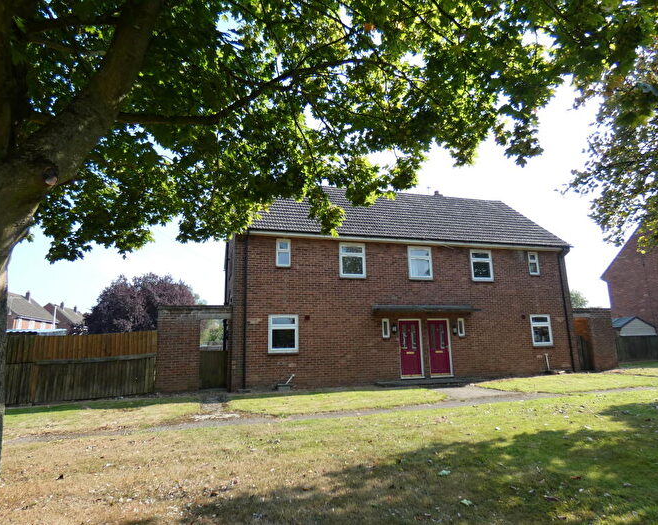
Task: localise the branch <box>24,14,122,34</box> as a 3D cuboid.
[{"bbox_3d":[-2.004,-1.849,3.150,0.803,0.099,0.080,-2,-11,7],"label":"branch"}]

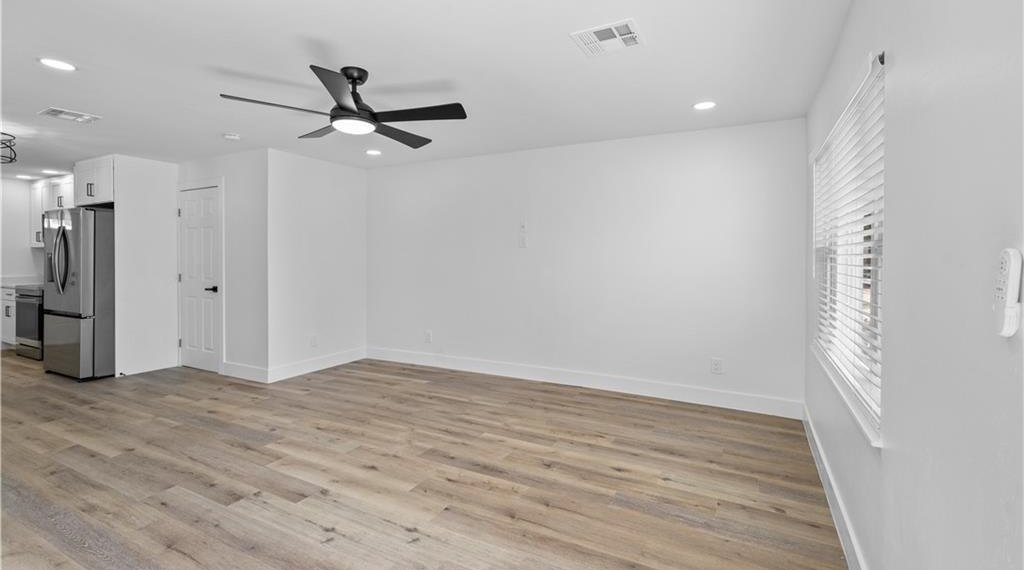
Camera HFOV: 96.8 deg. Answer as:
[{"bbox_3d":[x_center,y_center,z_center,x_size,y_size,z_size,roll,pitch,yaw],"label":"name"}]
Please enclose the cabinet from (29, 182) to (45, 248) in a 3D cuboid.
[{"bbox_3d":[-6.658,-1.012,6.611,0.550,0.950,0.340,1,2,28],"label":"cabinet"}]

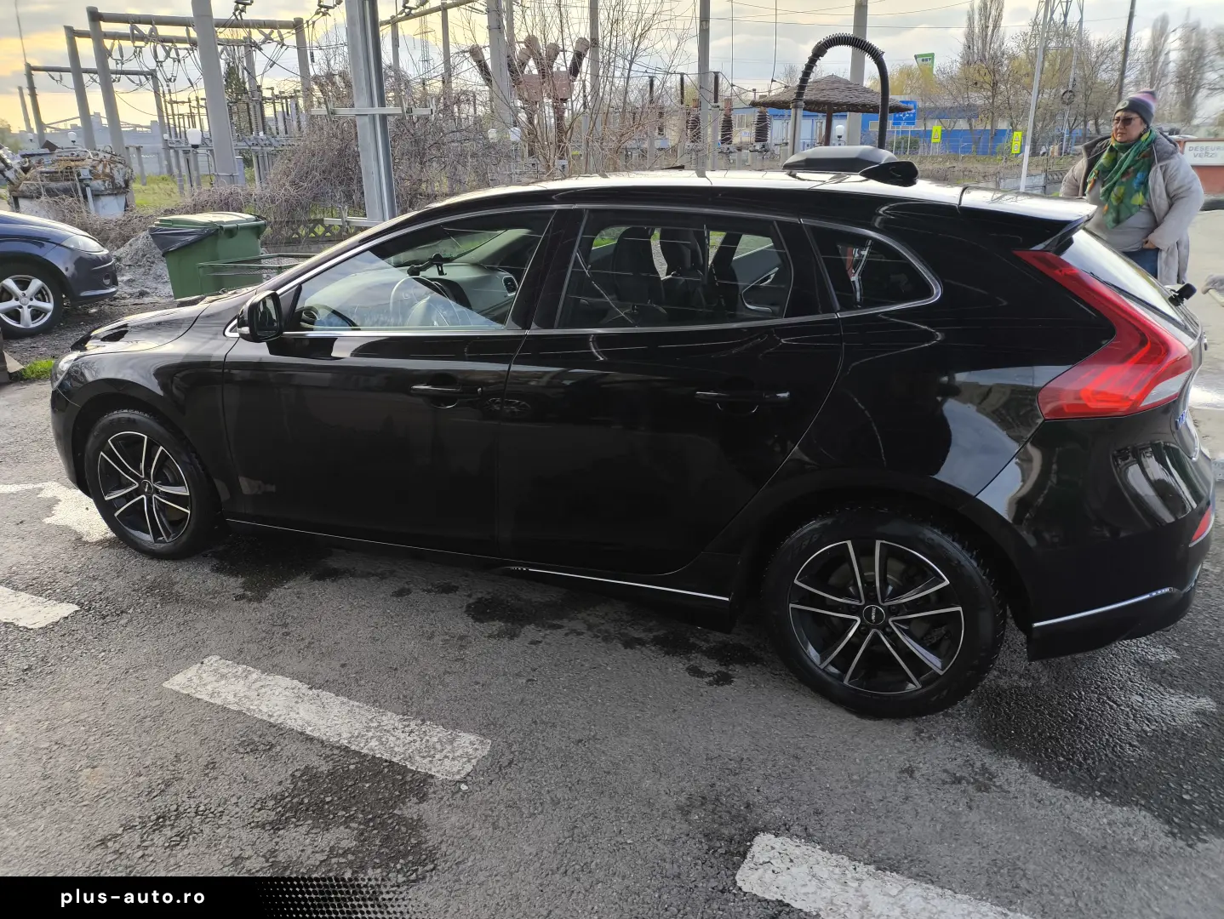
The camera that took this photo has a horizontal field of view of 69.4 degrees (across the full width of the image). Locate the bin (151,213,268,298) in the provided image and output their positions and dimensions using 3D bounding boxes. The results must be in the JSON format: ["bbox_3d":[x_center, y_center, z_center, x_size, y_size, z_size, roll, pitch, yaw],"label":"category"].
[{"bbox_3d":[-3.579,-1.664,7.998,0.770,1.080,0.600,7,20,23],"label":"bin"}]

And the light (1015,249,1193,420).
[{"bbox_3d":[1.103,-0.283,2.015,0.390,0.370,0.230,7,20,23],"label":"light"}]

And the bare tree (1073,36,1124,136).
[{"bbox_3d":[27.454,-19.659,50.468,3.400,8.200,3.400,-1,18,0],"label":"bare tree"}]

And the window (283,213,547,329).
[{"bbox_3d":[-0.614,-0.571,2.752,0.898,0.397,0.070,7,-2,23],"label":"window"}]

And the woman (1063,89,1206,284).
[{"bbox_3d":[2.538,-0.920,4.463,0.400,1.750,0.610,-13,22,-32],"label":"woman"}]

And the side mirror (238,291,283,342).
[{"bbox_3d":[-1.097,-0.444,2.755,0.100,0.155,0.185,7,20,23],"label":"side mirror"}]

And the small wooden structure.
[{"bbox_3d":[2.989,-3.927,12.286,2.200,2.620,2.200,-1,18,0],"label":"small wooden structure"}]

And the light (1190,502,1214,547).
[{"bbox_3d":[1.361,0.148,2.039,0.050,0.110,0.075,16,24,41],"label":"light"}]

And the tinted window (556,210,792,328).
[{"bbox_3d":[0.170,-0.508,2.423,0.655,0.346,0.060,7,-2,23],"label":"tinted window"}]

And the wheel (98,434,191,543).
[{"bbox_3d":[-1.727,0.091,3.356,0.445,0.445,0.180,6,19,19],"label":"wheel"}]

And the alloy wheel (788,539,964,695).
[{"bbox_3d":[0.700,0.394,2.334,0.445,0.445,0.180,7,20,23],"label":"alloy wheel"}]

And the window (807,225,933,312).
[{"bbox_3d":[0.646,-0.474,2.235,0.331,0.221,0.060,7,-2,23],"label":"window"}]

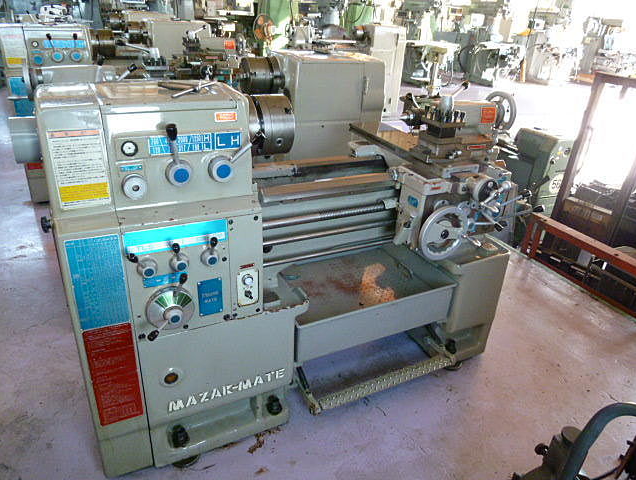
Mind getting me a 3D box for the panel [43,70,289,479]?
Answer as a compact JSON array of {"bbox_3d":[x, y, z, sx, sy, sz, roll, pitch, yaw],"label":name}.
[{"bbox_3d":[-0.520,0.111,1.663,0.650,1.255,0.574,-10,30,-26],"label":"panel"}]

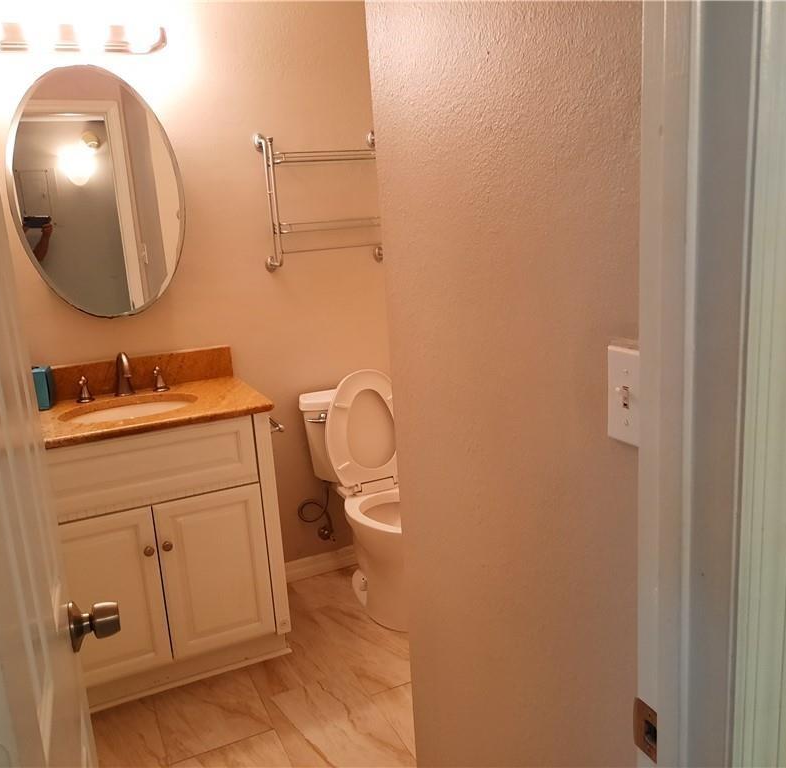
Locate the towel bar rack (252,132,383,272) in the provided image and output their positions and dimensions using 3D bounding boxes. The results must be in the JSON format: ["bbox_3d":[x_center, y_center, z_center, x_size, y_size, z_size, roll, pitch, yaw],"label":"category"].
[{"bbox_3d":[-0.243,-0.691,2.779,0.494,0.498,0.130,-9,14,-24],"label":"towel bar rack"}]

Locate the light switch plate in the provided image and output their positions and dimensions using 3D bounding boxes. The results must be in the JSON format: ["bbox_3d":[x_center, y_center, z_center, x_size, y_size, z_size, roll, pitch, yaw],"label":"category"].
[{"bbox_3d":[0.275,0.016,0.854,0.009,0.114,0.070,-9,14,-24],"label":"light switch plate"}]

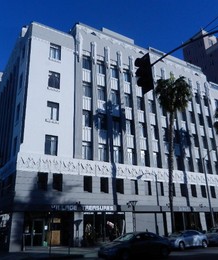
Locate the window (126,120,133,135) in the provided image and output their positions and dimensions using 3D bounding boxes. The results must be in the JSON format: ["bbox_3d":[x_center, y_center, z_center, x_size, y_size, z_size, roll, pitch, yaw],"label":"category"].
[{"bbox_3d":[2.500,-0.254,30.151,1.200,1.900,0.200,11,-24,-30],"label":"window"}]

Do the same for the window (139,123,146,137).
[{"bbox_3d":[4.196,0.104,31.150,1.200,1.900,0.200,11,-24,-30],"label":"window"}]

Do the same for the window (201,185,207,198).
[{"bbox_3d":[12.240,8.001,32.231,0.868,1.519,0.220,11,-24,-29],"label":"window"}]

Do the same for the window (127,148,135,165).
[{"bbox_3d":[2.741,3.237,30.209,1.170,2.000,0.200,11,-23,-30],"label":"window"}]

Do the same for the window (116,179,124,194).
[{"bbox_3d":[1.282,6.303,28.086,1.050,1.600,0.200,11,-23,-30],"label":"window"}]

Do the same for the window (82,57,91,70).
[{"bbox_3d":[-2.684,-8.197,30.876,1.150,1.940,0.200,11,-23,-30],"label":"window"}]

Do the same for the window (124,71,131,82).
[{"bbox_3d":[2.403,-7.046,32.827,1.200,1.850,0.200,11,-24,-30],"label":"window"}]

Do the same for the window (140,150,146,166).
[{"bbox_3d":[3.909,3.299,29.085,1.085,1.888,0.220,11,-24,-29],"label":"window"}]

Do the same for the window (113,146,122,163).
[{"bbox_3d":[1.011,2.852,28.910,1.120,1.980,0.150,11,-24,-30],"label":"window"}]

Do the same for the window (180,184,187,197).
[{"bbox_3d":[9.112,7.406,30.441,0.868,1.519,0.220,11,-24,-29],"label":"window"}]

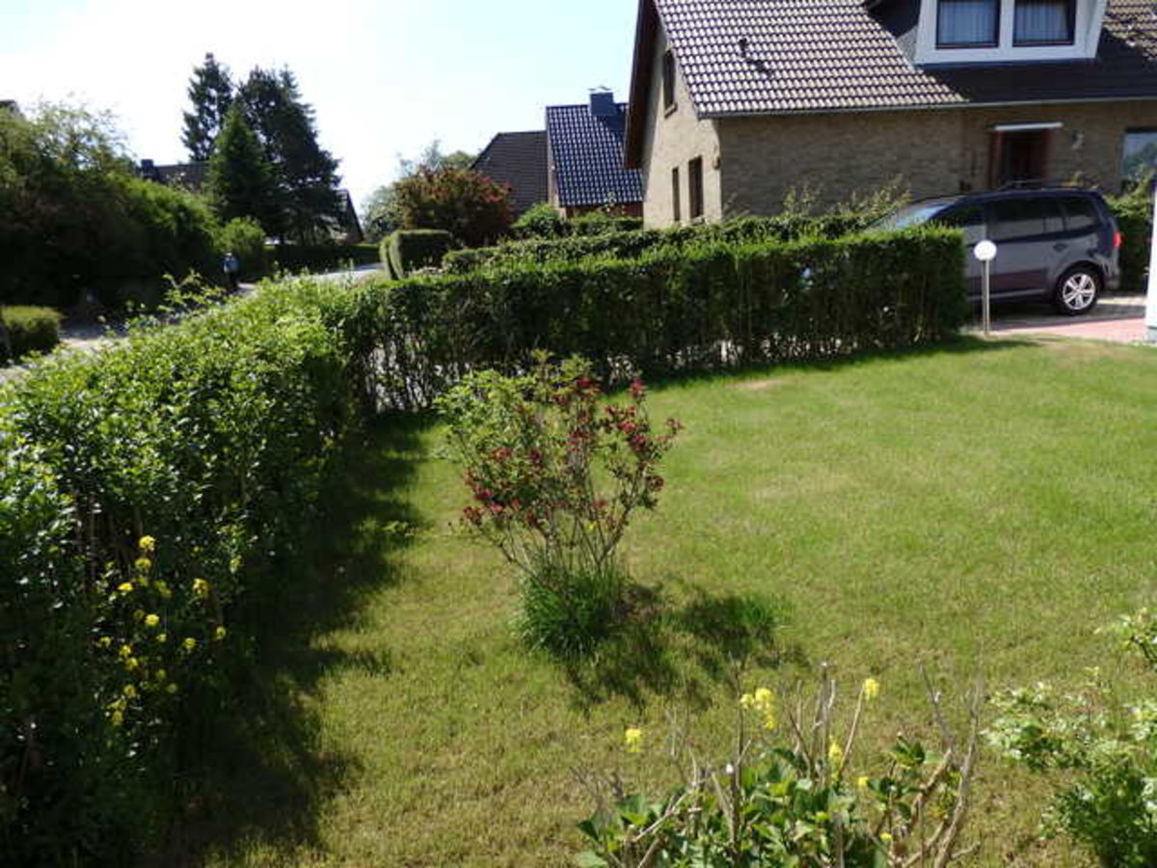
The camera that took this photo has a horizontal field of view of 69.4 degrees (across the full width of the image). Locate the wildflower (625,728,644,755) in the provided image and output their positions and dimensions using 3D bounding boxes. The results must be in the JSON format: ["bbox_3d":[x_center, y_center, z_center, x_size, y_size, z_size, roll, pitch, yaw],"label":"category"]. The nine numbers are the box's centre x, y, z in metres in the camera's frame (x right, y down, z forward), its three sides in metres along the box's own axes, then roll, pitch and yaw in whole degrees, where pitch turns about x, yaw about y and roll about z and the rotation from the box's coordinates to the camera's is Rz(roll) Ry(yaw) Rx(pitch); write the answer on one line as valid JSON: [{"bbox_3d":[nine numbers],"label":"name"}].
[{"bbox_3d":[0.128,0.698,1.900,0.042,0.056,0.042,-3,13,0],"label":"wildflower"}]

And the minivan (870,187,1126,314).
[{"bbox_3d":[5.200,-2.503,11.816,4.400,1.670,1.800,-5,13,-6],"label":"minivan"}]

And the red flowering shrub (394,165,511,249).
[{"bbox_3d":[-4.727,-8.157,32.500,4.500,4.380,4.300,-3,13,0],"label":"red flowering shrub"}]

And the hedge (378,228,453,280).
[{"bbox_3d":[-5.648,-6.041,29.131,2.400,1.950,1.700,-5,11,-7],"label":"hedge"}]

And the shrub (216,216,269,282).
[{"bbox_3d":[-16.299,-8.790,40.836,2.700,3.380,2.600,-10,14,-23],"label":"shrub"}]

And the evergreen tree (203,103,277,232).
[{"bbox_3d":[-19.066,-14.045,49.131,4.300,9.900,4.300,-3,13,0],"label":"evergreen tree"}]

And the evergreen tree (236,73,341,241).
[{"bbox_3d":[-17.900,-16.289,52.217,6.200,12.775,5.900,-7,12,-14],"label":"evergreen tree"}]

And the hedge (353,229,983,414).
[{"bbox_3d":[1.009,-1.268,8.668,6.647,1.222,0.700,-7,12,-15],"label":"hedge"}]

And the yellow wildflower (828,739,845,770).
[{"bbox_3d":[0.556,0.691,1.800,0.037,0.062,0.037,-3,13,0],"label":"yellow wildflower"}]

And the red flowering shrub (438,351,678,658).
[{"bbox_3d":[-0.084,0.229,3.292,0.900,1.054,0.850,-4,11,0],"label":"red flowering shrub"}]

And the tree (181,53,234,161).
[{"bbox_3d":[-24.972,-18.412,57.787,4.200,15.220,4.200,-7,12,-14],"label":"tree"}]

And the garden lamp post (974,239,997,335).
[{"bbox_3d":[4.733,-1.679,9.628,0.255,1.070,0.255,-3,13,0],"label":"garden lamp post"}]

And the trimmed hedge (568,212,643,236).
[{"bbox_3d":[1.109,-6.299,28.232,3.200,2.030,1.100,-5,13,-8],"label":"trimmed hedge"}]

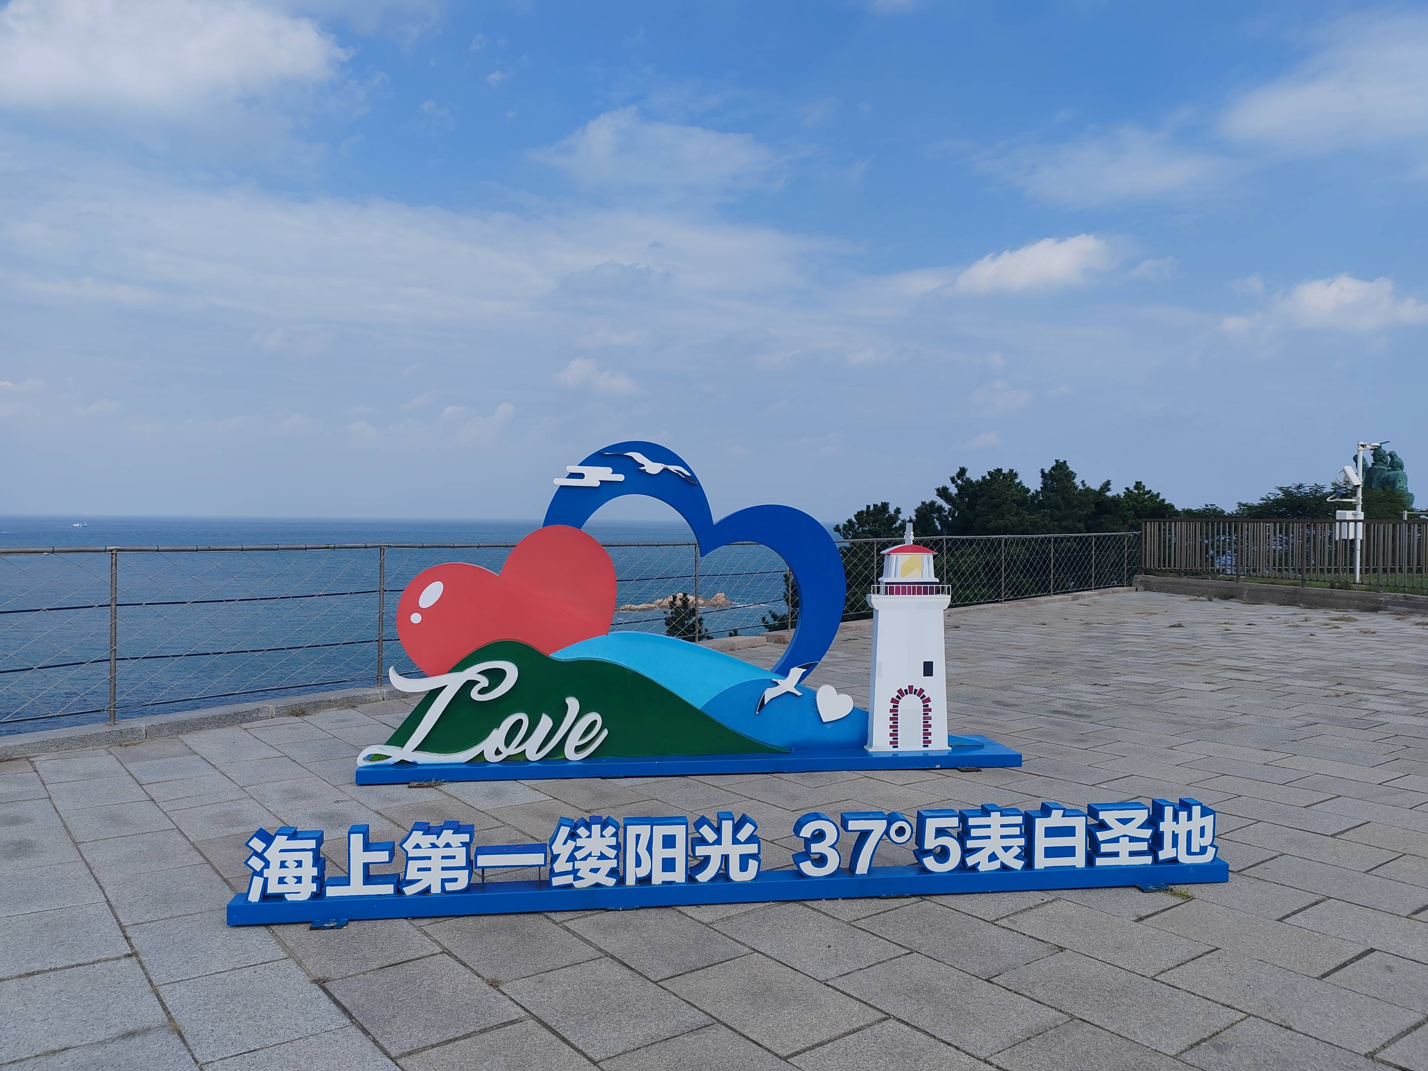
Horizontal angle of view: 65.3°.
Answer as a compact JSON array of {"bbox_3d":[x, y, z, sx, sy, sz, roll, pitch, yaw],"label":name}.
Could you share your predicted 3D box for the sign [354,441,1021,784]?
[{"bbox_3d":[-0.088,0.399,6.526,3.764,1.888,0.581,0,1,-9],"label":"sign"}]

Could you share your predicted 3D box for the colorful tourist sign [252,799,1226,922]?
[{"bbox_3d":[0.173,1.222,4.241,3.812,0.310,0.116,0,1,-9],"label":"colorful tourist sign"}]

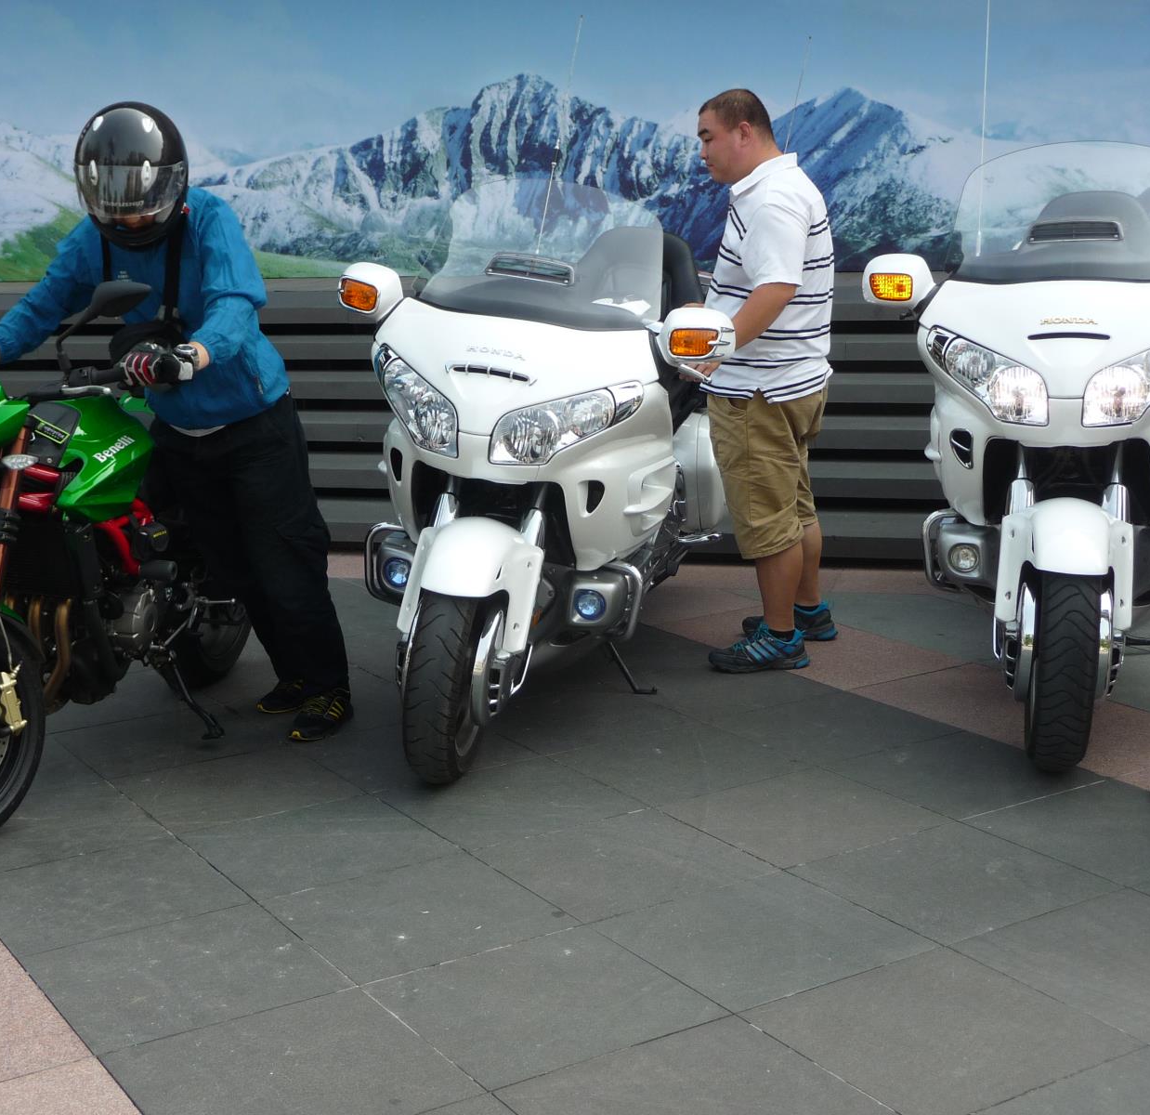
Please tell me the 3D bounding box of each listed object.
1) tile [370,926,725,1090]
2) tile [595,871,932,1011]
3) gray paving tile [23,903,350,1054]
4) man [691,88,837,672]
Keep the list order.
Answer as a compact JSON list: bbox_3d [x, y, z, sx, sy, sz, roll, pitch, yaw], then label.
[{"bbox_3d":[-0.059,0.802,3.291,0.488,0.030,0.488,-9,13,-31],"label":"tile"},{"bbox_3d":[0.366,0.755,3.625,0.500,0.030,0.500,-9,14,-31],"label":"tile"},{"bbox_3d":[-0.731,0.790,3.451,0.488,0.030,0.488,-9,13,-31],"label":"gray paving tile"},{"bbox_3d":[0.568,-0.544,5.569,0.420,1.710,0.520,-1,12,3],"label":"man"}]

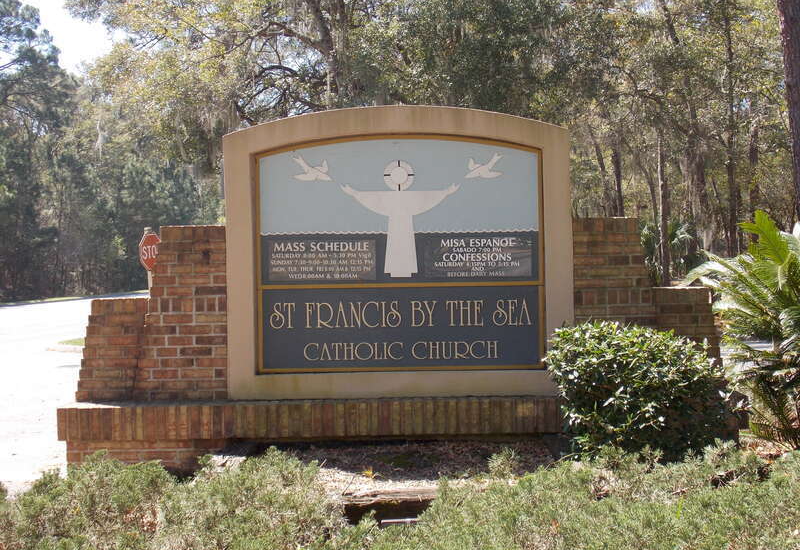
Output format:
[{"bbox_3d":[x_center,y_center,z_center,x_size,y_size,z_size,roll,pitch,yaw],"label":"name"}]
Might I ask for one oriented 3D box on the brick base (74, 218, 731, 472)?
[{"bbox_3d":[0.010,0.400,6.820,4.120,1.500,0.950,-1,0,3],"label":"brick base"}]

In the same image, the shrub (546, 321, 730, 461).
[{"bbox_3d":[1.300,0.650,5.820,0.960,0.790,0.820,-1,0,3],"label":"shrub"}]

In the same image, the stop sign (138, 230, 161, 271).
[{"bbox_3d":[-5.130,-0.465,22.000,0.060,0.780,0.760,-1,0,28],"label":"stop sign"}]

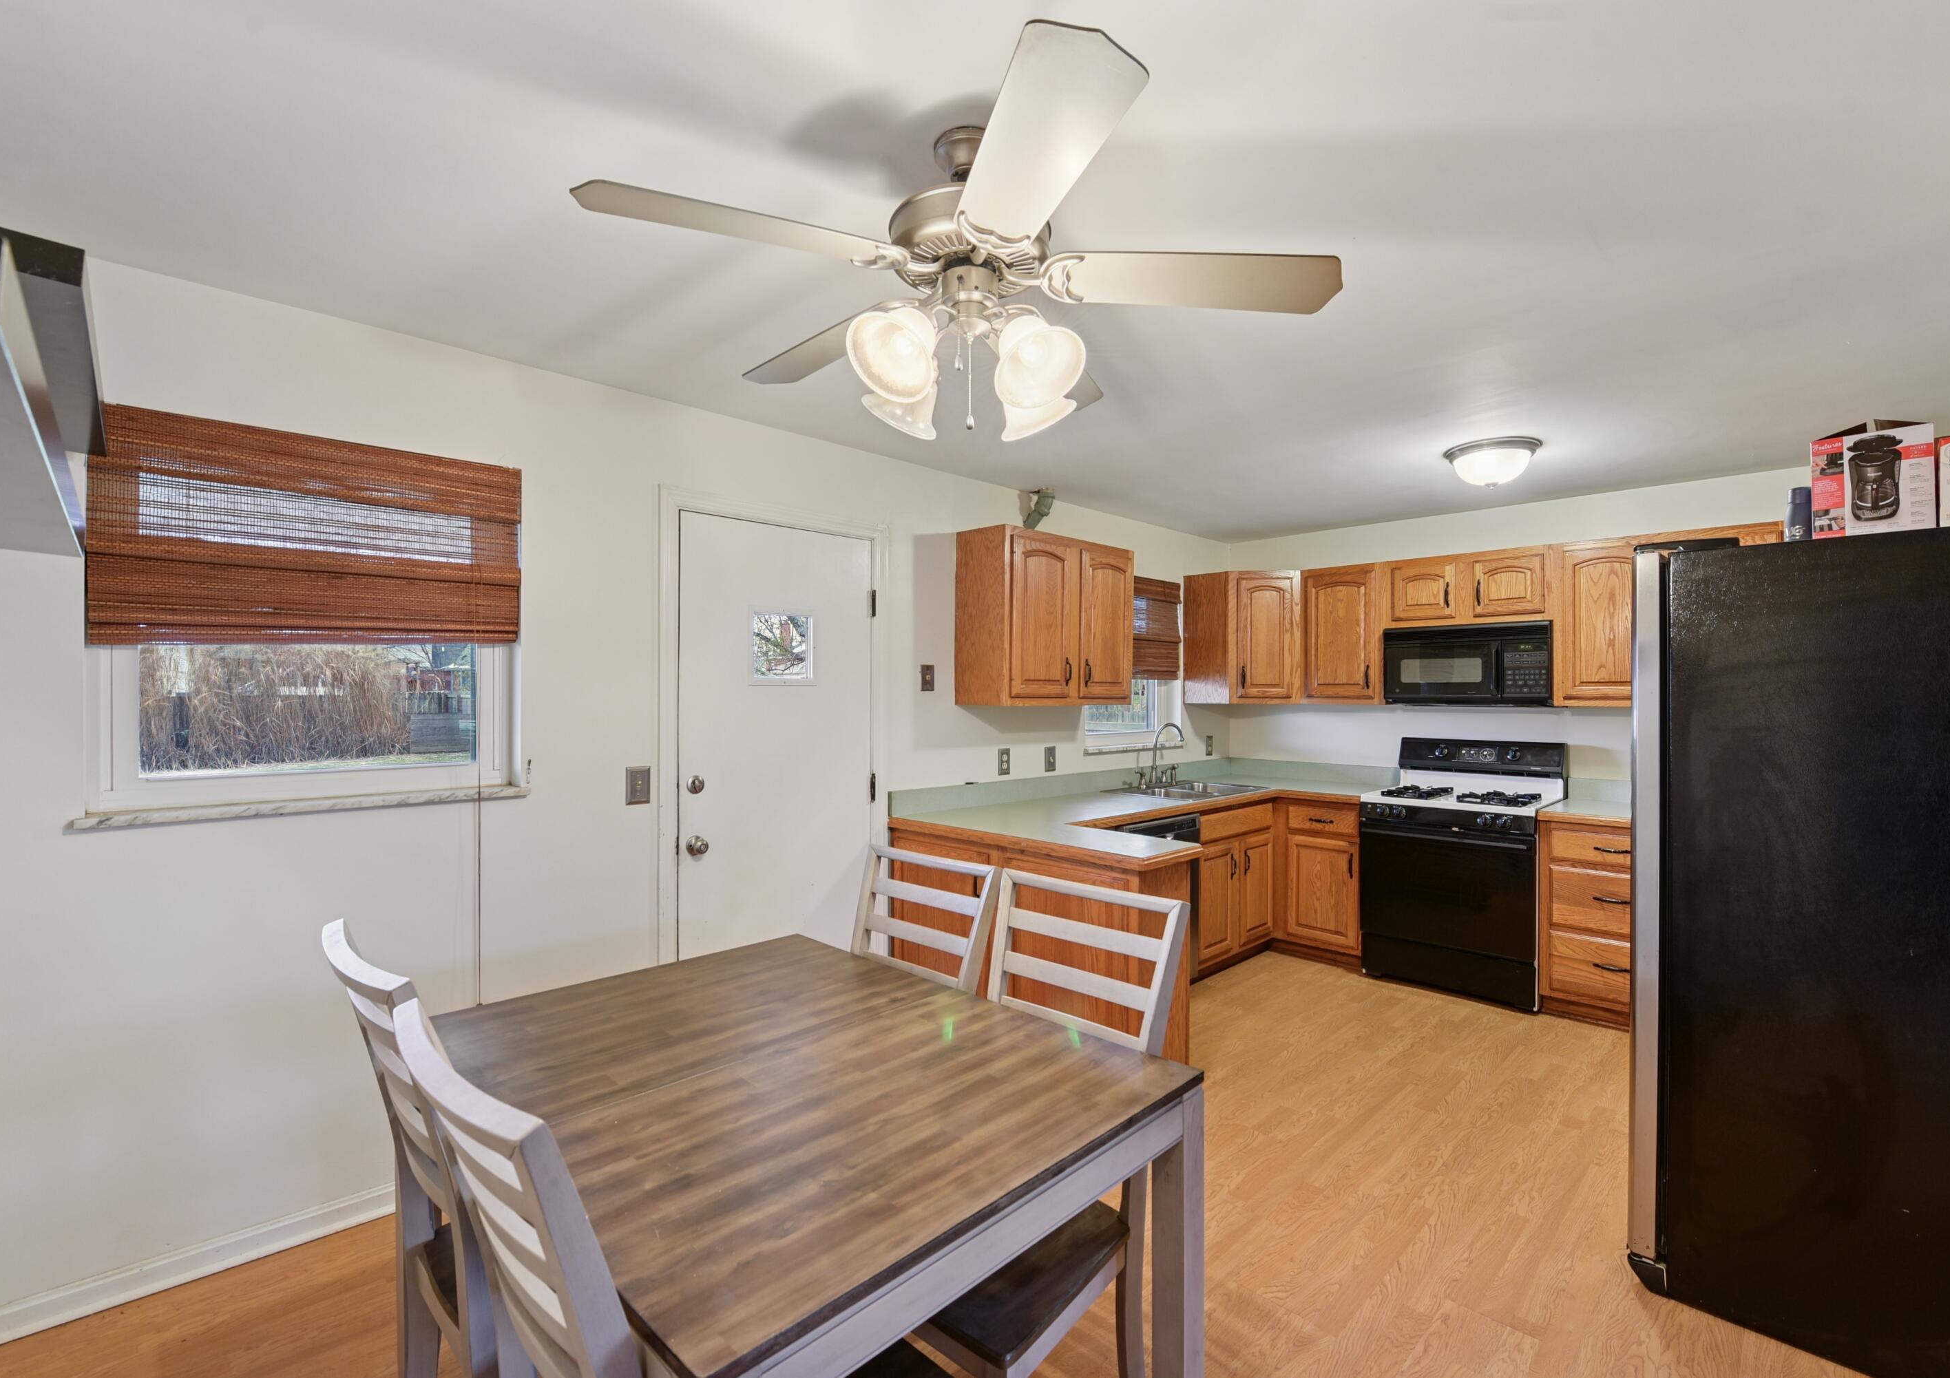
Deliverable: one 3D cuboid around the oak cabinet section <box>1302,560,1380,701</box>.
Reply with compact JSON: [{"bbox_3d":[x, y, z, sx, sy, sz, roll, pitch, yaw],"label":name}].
[{"bbox_3d":[2.161,-0.296,4.620,0.330,0.770,0.427,1,0,-43],"label":"oak cabinet section"}]

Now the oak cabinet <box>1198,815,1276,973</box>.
[{"bbox_3d":[1.164,1.005,4.394,0.790,0.825,0.610,1,-1,-44],"label":"oak cabinet"}]

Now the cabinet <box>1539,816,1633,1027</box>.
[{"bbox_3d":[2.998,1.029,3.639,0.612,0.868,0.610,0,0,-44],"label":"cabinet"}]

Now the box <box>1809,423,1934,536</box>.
[{"bbox_3d":[2.138,-0.458,1.920,0.180,0.282,0.192,0,0,-44],"label":"box"}]

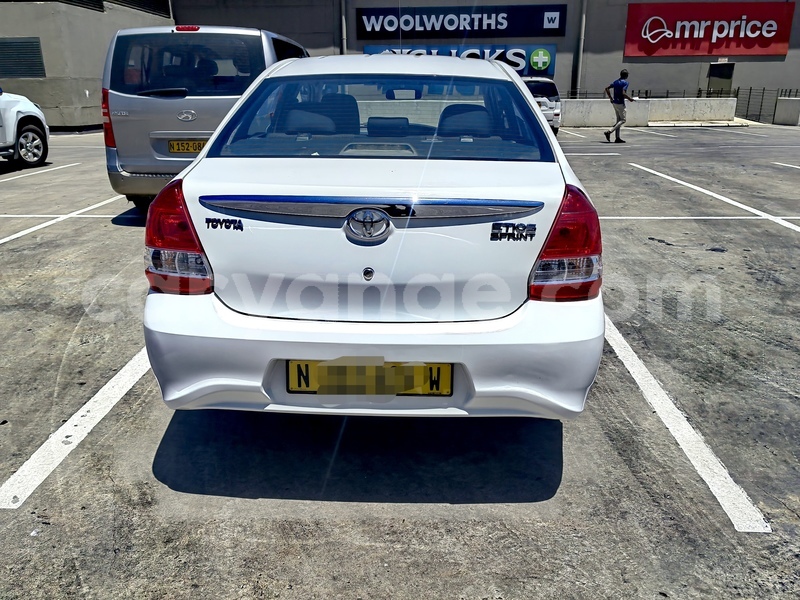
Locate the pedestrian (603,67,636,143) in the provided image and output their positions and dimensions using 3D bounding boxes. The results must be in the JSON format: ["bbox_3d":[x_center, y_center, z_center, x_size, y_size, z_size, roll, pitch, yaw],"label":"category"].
[{"bbox_3d":[5.382,-4.762,15.300,0.650,1.720,0.480,-5,19,-13],"label":"pedestrian"}]

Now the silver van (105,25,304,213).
[{"bbox_3d":[-1.985,-2.533,8.672,1.910,1.925,5.130,0,19,3],"label":"silver van"}]

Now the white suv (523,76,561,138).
[{"bbox_3d":[3.880,-6.376,20.444,1.850,1.780,4.650,1,19,2],"label":"white suv"}]

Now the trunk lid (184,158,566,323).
[{"bbox_3d":[-0.091,-0.233,2.175,1.320,0.470,0.560,1,19,2],"label":"trunk lid"}]

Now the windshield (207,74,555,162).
[{"bbox_3d":[-0.066,-0.742,2.433,1.260,0.110,0.591,0,49,3],"label":"windshield"}]

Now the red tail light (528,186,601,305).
[{"bbox_3d":[0.555,-0.204,2.092,0.300,0.360,0.290,1,19,2],"label":"red tail light"}]

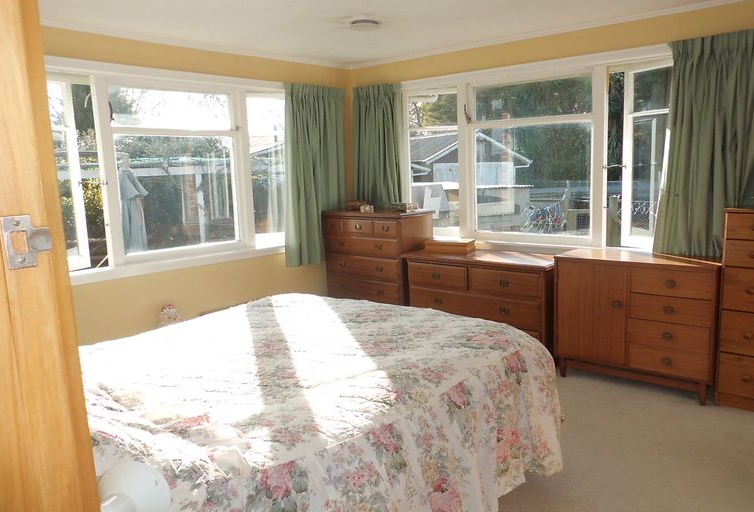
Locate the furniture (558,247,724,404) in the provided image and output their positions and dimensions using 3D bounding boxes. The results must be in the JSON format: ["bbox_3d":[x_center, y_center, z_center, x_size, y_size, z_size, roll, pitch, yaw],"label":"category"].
[{"bbox_3d":[1.686,0.417,3.605,0.941,0.812,0.410,5,12,37],"label":"furniture"}]

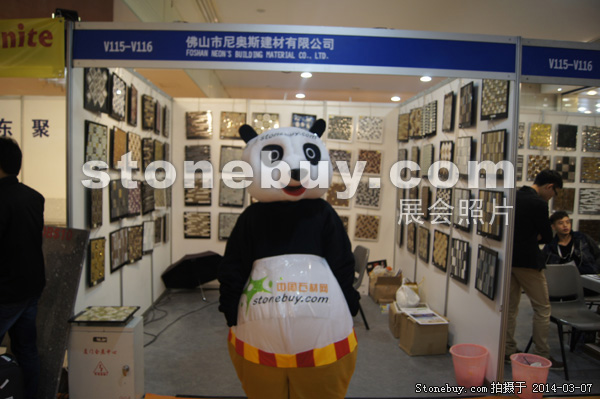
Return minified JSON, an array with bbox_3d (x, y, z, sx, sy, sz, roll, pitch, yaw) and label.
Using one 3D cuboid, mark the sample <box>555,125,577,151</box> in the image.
[{"bbox_3d":[3.629,-0.832,6.105,0.305,0.345,0.030,1,3,-3],"label":"sample"}]

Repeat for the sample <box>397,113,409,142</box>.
[{"bbox_3d":[1.323,-0.907,5.693,0.025,0.357,0.338,1,3,-7],"label":"sample"}]

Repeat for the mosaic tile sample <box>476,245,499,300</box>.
[{"bbox_3d":[1.412,0.541,3.383,0.022,0.347,0.343,3,3,1],"label":"mosaic tile sample"}]

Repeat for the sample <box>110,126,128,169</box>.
[{"bbox_3d":[-1.515,-0.413,3.762,0.028,0.335,0.335,1,3,-4],"label":"sample"}]

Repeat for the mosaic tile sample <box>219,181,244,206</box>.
[{"bbox_3d":[-0.891,-0.078,5.879,0.338,0.362,0.028,1,3,-4],"label":"mosaic tile sample"}]

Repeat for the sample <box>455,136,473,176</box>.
[{"bbox_3d":[1.413,-0.359,3.833,0.030,0.345,0.335,1,3,-3],"label":"sample"}]

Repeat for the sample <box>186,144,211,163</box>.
[{"bbox_3d":[-1.322,-0.533,5.825,0.335,0.352,0.028,1,3,-4],"label":"sample"}]

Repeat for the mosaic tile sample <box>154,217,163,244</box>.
[{"bbox_3d":[-1.642,0.359,5.205,0.022,0.330,0.334,1,3,-6],"label":"mosaic tile sample"}]

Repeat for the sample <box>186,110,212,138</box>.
[{"bbox_3d":[-1.325,-0.973,5.929,0.339,0.357,0.022,2,4,3],"label":"sample"}]

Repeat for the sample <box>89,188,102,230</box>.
[{"bbox_3d":[-1.470,0.036,3.230,0.028,0.332,0.335,1,3,-12],"label":"sample"}]

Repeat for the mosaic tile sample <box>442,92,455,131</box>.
[{"bbox_3d":[1.392,-0.810,4.190,0.025,0.355,0.335,1,3,4],"label":"mosaic tile sample"}]

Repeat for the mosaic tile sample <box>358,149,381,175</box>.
[{"bbox_3d":[0.923,-0.489,5.965,0.325,0.355,0.028,1,3,-4],"label":"mosaic tile sample"}]

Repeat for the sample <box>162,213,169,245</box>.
[{"bbox_3d":[-1.637,0.358,5.498,0.025,0.355,0.335,1,3,-7],"label":"sample"}]

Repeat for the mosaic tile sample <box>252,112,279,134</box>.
[{"bbox_3d":[-0.445,-0.943,5.865,0.337,0.350,0.030,1,3,-3],"label":"mosaic tile sample"}]

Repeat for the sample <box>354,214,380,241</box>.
[{"bbox_3d":[0.913,0.389,6.114,0.335,0.355,0.022,1,3,-4],"label":"sample"}]

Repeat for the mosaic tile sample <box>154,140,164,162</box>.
[{"bbox_3d":[-1.579,-0.486,5.047,0.026,0.342,0.340,1,4,-3],"label":"mosaic tile sample"}]

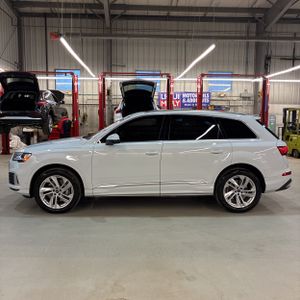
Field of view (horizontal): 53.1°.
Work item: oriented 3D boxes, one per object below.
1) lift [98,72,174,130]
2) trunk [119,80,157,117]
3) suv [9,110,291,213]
[{"bbox_3d":[-0.630,-1.596,13.762,3.430,3.680,0.750,0,5,-4],"label":"lift"},{"bbox_3d":[-0.480,-1.948,11.470,1.440,1.380,0.880,0,5,-4],"label":"trunk"},{"bbox_3d":[0.020,0.107,5.824,5.060,1.740,2.000,0,5,0],"label":"suv"}]

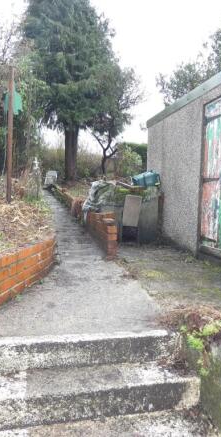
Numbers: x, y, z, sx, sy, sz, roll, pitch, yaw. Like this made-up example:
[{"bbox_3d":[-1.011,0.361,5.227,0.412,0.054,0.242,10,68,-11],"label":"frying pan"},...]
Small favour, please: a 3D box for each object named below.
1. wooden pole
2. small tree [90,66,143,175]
[{"bbox_3d":[-1.865,-1.581,6.300,0.095,2.540,0.095,3,4,0],"label":"wooden pole"},{"bbox_3d":[0.232,-3.783,13.000,2.100,4.200,2.000,2,4,0],"label":"small tree"}]

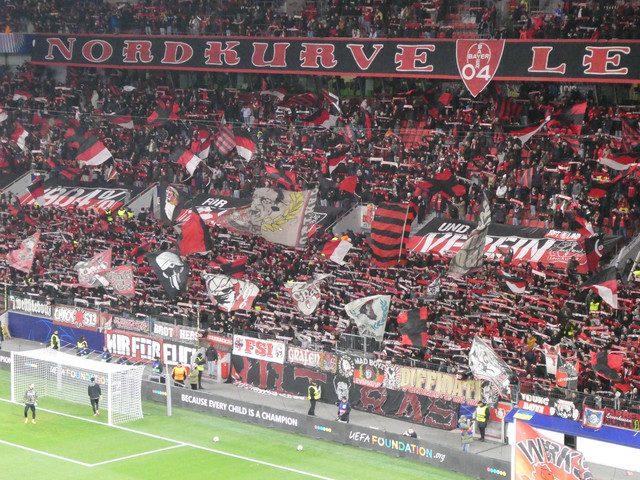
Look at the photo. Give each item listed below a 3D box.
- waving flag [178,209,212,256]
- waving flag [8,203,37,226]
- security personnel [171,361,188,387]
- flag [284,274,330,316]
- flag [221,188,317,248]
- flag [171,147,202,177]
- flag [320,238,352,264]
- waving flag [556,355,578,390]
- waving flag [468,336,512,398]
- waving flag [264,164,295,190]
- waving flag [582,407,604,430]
[{"bbox_3d":[-7.220,-0.377,96.500,1.972,2.668,0.600,3,7,20],"label":"waving flag"},{"bbox_3d":[-19.478,-1.670,108.944,1.811,1.556,0.450,1,7,4],"label":"waving flag"},{"bbox_3d":[-7.110,7.073,84.348,0.720,1.780,0.420,1,6,5],"label":"security personnel"},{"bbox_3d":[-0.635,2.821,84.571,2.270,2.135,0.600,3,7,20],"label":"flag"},{"bbox_3d":[-2.969,-1.199,95.000,5.800,3.500,0.800,2,7,11],"label":"flag"},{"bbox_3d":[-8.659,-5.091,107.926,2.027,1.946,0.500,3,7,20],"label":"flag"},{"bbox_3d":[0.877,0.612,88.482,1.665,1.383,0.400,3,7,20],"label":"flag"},{"bbox_3d":[11.155,5.972,75.000,0.992,1.623,0.400,3,7,20],"label":"waving flag"},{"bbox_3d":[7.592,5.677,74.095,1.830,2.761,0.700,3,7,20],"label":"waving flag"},{"bbox_3d":[-2.405,-3.805,101.303,1.917,1.567,0.500,1,7,11],"label":"waving flag"},{"bbox_3d":[11.907,7.735,72.310,1.020,1.080,0.120,6,9,43],"label":"waving flag"}]

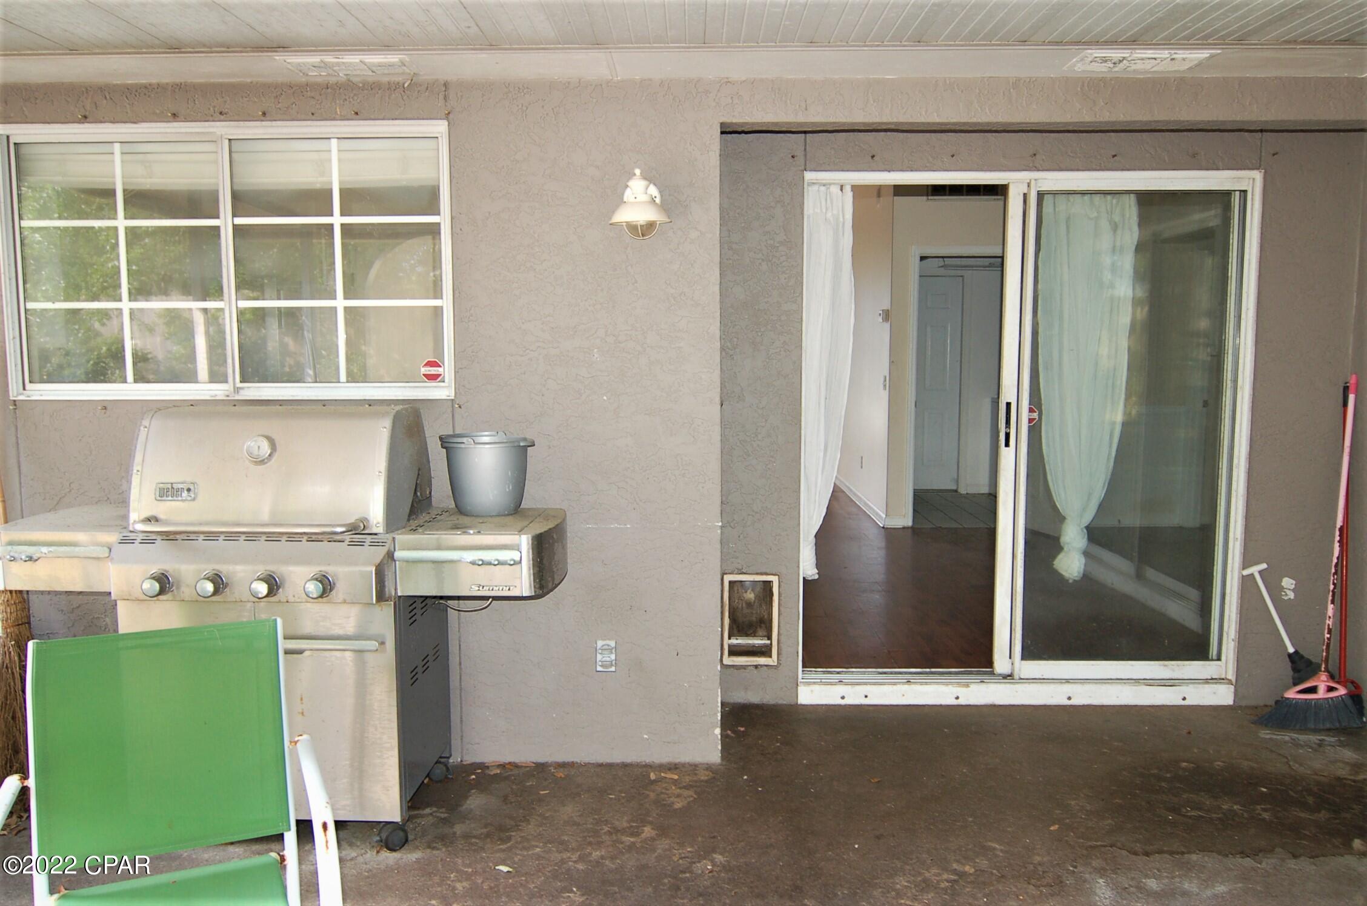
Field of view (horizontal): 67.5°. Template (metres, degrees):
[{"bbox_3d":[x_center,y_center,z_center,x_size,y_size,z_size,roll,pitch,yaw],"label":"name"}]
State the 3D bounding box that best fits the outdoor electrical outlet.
[{"bbox_3d":[-0.270,0.717,3.614,0.070,0.115,0.030,0,6,1],"label":"outdoor electrical outlet"}]

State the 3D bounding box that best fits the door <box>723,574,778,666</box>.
[{"bbox_3d":[0.277,0.687,4.207,0.230,0.386,0.045,0,6,1],"label":"door"}]

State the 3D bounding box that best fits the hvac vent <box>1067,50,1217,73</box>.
[{"bbox_3d":[1.420,-1.219,3.195,0.409,0.020,0.225,0,6,1],"label":"hvac vent"}]

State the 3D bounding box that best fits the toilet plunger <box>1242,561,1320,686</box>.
[{"bbox_3d":[2.413,0.721,4.102,0.165,0.569,0.160,-26,-3,3],"label":"toilet plunger"}]

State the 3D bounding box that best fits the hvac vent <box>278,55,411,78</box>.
[{"bbox_3d":[-1.048,-1.218,3.235,0.400,0.020,0.225,0,6,1],"label":"hvac vent"}]

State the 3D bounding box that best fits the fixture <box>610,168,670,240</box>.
[{"bbox_3d":[-0.139,-0.810,3.341,0.202,0.227,0.231,0,6,1],"label":"fixture"}]

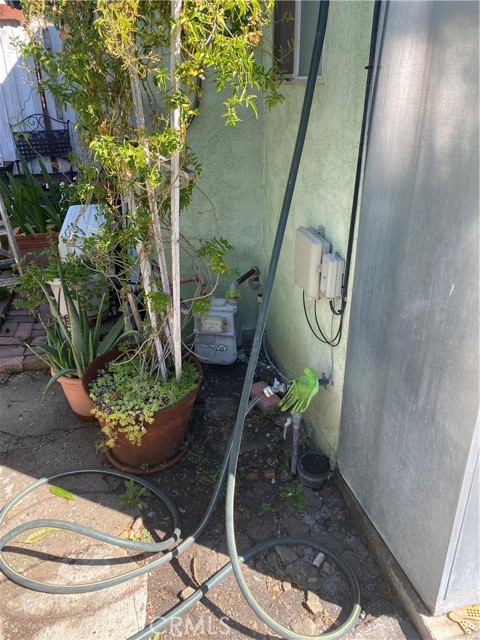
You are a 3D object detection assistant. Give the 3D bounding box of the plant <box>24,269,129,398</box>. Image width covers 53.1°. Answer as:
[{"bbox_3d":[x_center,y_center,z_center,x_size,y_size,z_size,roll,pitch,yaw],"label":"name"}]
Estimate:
[{"bbox_3d":[-0.744,0.053,2.128,0.460,0.570,0.410,-1,25,0],"label":"plant"}]

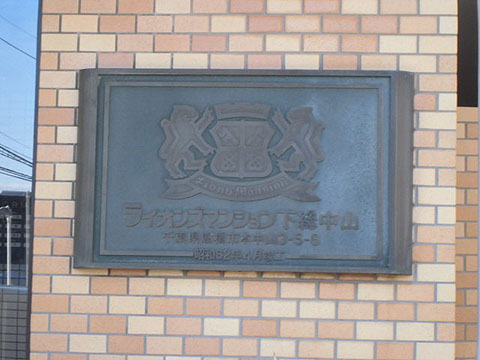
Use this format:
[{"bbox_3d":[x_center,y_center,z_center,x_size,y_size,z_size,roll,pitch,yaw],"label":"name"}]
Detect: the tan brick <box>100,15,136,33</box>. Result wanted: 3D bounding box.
[{"bbox_3d":[-0.324,-0.416,4.132,0.094,0.046,0.040,1,-6,5],"label":"tan brick"}]

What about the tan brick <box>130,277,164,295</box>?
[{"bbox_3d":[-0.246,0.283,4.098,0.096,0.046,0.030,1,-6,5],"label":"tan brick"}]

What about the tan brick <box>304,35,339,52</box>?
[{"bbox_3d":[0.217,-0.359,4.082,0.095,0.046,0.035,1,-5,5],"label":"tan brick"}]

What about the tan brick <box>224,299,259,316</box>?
[{"bbox_3d":[0.004,0.334,4.014,0.095,0.046,0.030,1,-6,5],"label":"tan brick"}]

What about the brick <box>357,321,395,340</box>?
[{"bbox_3d":[0.350,0.389,3.979,0.095,0.046,0.030,1,-6,5],"label":"brick"}]

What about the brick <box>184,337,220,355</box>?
[{"bbox_3d":[-0.098,0.432,4.011,0.095,0.046,0.030,1,-6,5],"label":"brick"}]

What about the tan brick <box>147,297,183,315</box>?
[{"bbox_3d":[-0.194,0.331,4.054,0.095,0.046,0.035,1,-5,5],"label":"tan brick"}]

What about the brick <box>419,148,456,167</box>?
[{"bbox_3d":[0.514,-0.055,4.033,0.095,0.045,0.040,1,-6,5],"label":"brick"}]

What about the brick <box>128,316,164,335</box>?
[{"bbox_3d":[-0.244,0.382,4.043,0.094,0.046,0.040,1,-6,5],"label":"brick"}]

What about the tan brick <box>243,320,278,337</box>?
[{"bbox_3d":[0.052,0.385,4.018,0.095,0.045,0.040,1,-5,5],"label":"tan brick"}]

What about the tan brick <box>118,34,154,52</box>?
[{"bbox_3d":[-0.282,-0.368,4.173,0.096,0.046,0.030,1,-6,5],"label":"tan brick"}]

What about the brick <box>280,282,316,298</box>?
[{"bbox_3d":[0.155,0.288,4.064,0.096,0.046,0.030,1,-6,5],"label":"brick"}]

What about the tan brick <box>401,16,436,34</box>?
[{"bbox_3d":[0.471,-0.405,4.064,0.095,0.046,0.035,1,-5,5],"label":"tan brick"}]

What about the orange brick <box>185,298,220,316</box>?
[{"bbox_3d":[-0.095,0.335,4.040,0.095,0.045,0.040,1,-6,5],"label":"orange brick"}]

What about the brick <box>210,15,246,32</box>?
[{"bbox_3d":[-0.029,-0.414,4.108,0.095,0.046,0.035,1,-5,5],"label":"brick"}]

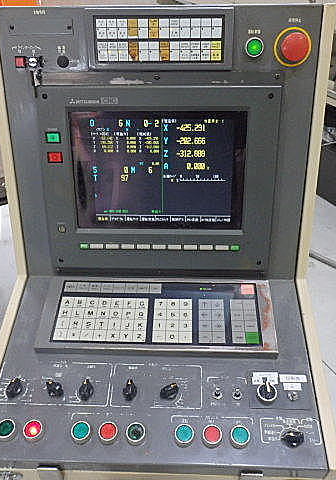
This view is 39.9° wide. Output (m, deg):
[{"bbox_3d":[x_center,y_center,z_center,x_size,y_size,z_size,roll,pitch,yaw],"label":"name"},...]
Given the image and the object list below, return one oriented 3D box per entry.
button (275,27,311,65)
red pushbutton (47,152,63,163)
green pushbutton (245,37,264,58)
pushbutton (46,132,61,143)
[{"bbox_3d":[0.194,-0.293,0.703,0.057,0.057,0.030,0,21,2],"label":"button"},{"bbox_3d":[-0.191,-0.138,0.782,0.025,0.017,0.009,0,21,2],"label":"red pushbutton"},{"bbox_3d":[0.133,-0.296,0.711,0.028,0.028,0.016,0,21,2],"label":"green pushbutton"},{"bbox_3d":[-0.192,-0.169,0.770,0.025,0.017,0.009,0,21,2],"label":"pushbutton"}]

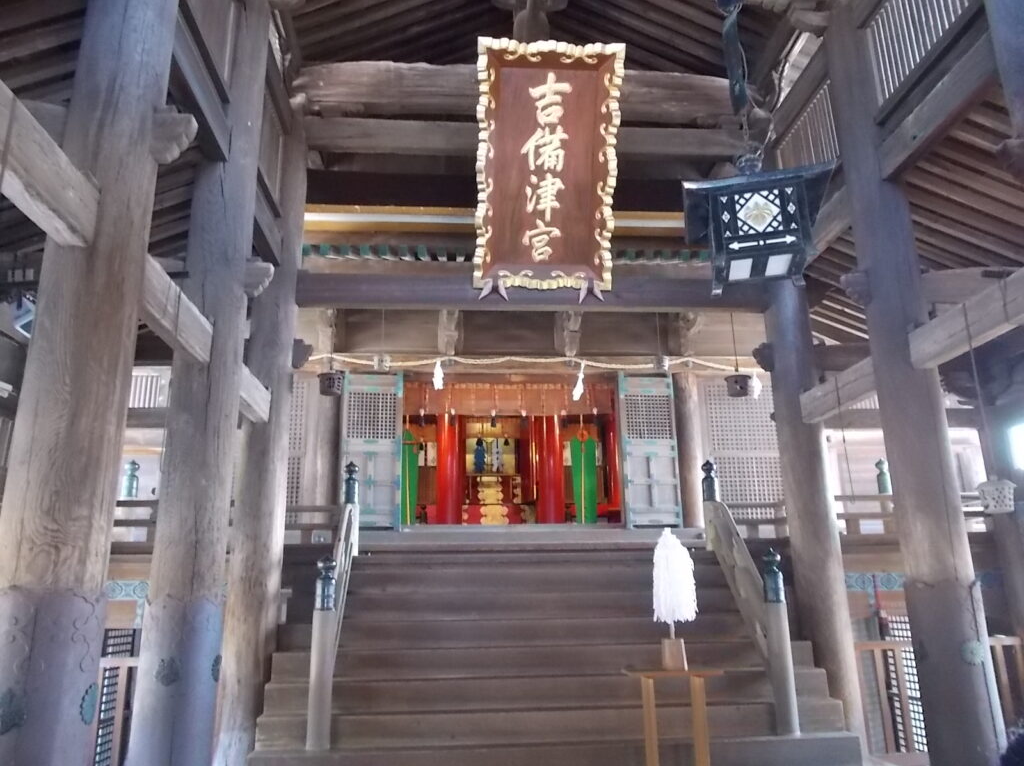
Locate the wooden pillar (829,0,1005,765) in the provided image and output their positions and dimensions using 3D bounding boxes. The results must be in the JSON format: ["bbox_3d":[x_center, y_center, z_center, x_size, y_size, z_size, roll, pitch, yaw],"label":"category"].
[{"bbox_3d":[3.111,-0.253,6.116,0.470,6.565,0.470,0,-15,-5],"label":"wooden pillar"}]

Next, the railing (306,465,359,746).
[{"bbox_3d":[-1.575,1.847,7.003,0.220,2.509,1.547,0,-15,-5],"label":"railing"}]

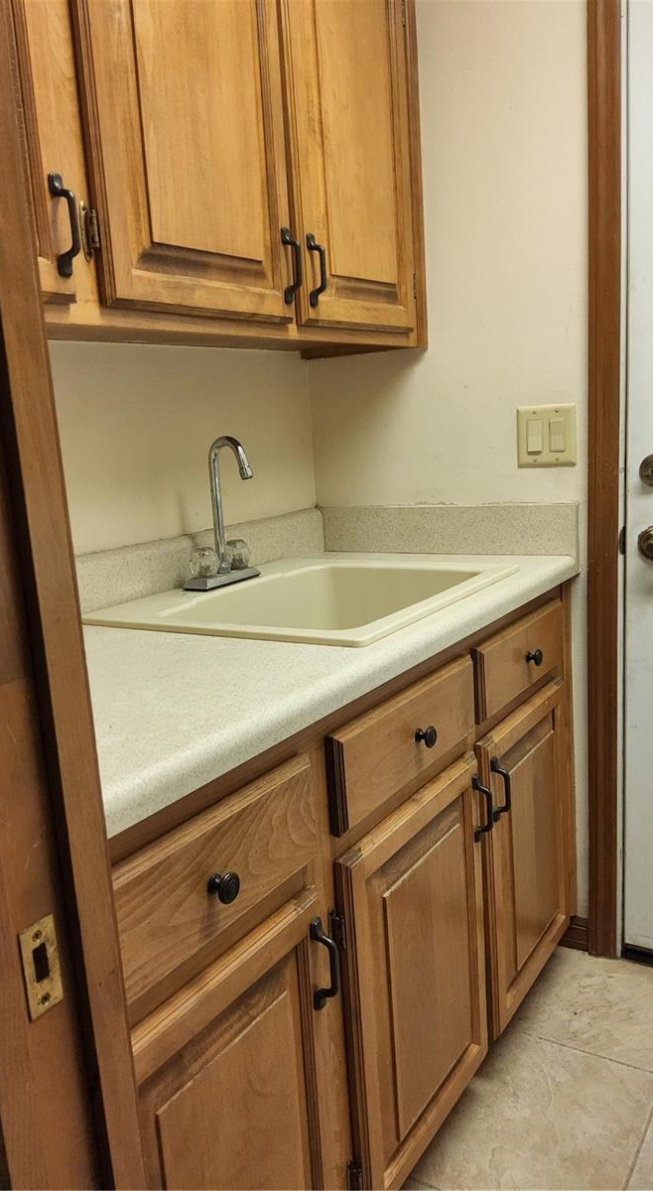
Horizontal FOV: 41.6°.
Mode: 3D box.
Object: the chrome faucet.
[{"bbox_3d":[-0.181,-0.159,1.615,0.128,0.279,0.158,4,13,33],"label":"chrome faucet"}]

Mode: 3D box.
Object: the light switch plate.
[{"bbox_3d":[0.444,-0.320,1.736,0.124,0.124,0.010,4,13,33],"label":"light switch plate"}]

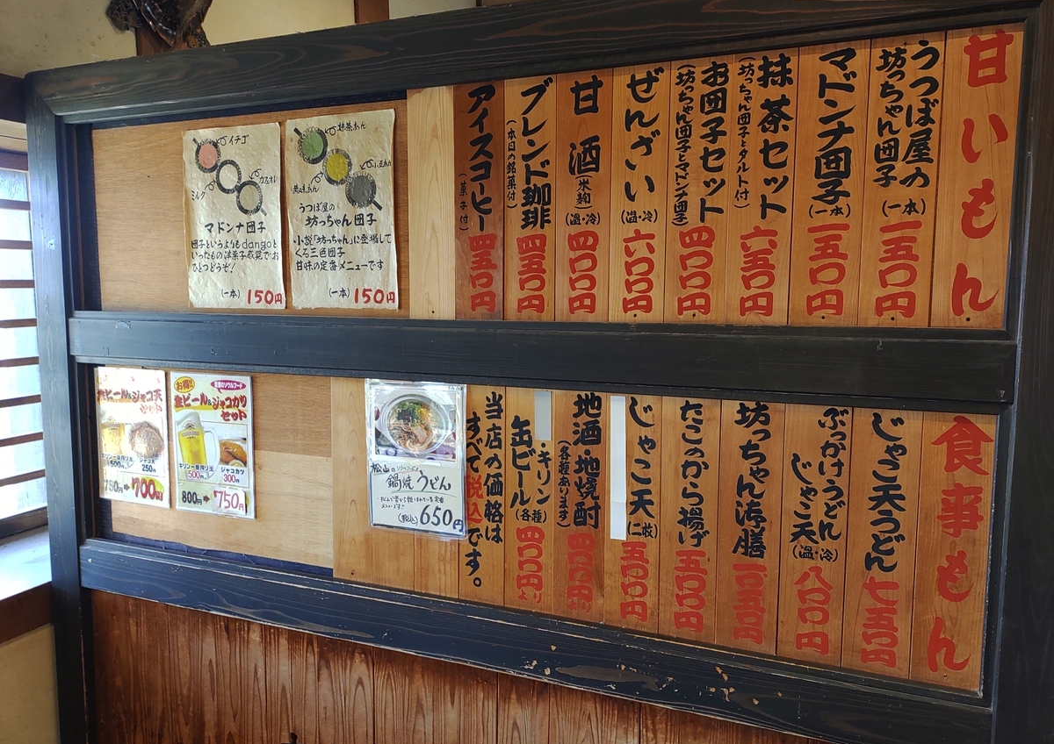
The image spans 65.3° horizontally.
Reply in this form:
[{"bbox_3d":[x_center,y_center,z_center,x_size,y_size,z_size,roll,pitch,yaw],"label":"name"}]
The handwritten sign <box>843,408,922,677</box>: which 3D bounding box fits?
[{"bbox_3d":[0.516,0.247,1.197,0.092,0.401,0.013,3,6,24],"label":"handwritten sign"}]

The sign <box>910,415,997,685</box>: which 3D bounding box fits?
[{"bbox_3d":[0.612,0.256,1.182,0.093,0.398,0.015,3,6,24],"label":"sign"}]

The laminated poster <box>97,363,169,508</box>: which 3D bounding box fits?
[{"bbox_3d":[-0.869,0.142,1.803,0.214,0.300,0.006,3,6,24],"label":"laminated poster"}]

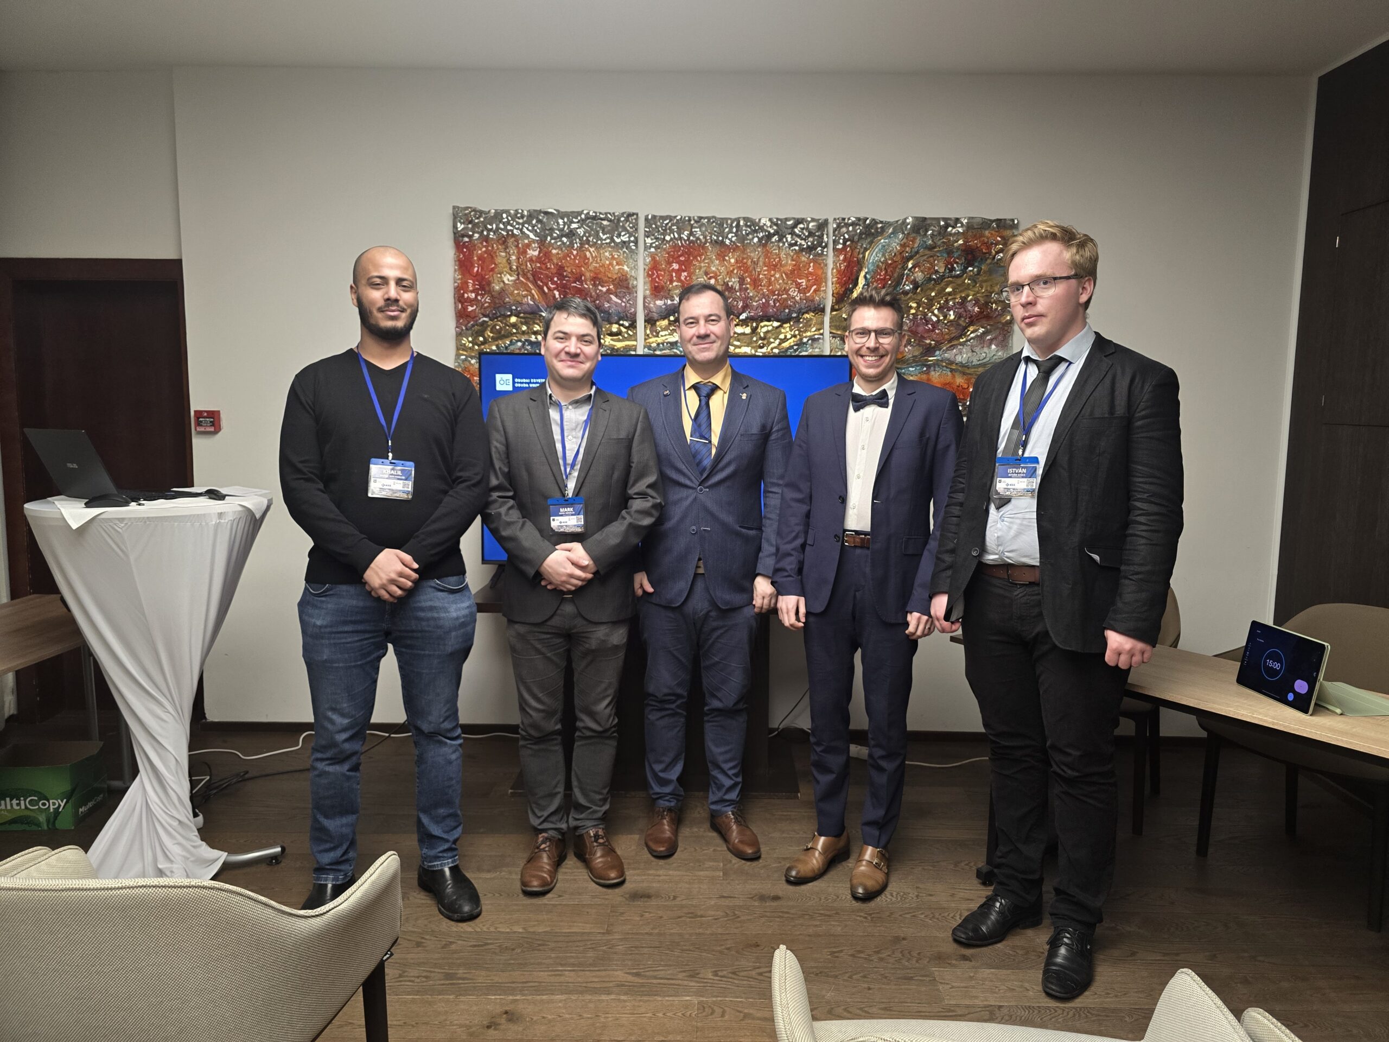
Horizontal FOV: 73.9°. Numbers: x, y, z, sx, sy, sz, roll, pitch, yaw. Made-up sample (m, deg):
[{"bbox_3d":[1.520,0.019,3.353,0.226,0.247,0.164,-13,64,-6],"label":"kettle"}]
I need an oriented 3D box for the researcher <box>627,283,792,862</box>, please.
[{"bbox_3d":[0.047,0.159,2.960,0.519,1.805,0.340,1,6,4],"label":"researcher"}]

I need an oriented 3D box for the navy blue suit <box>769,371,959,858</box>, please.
[{"bbox_3d":[0.508,0.295,2.766,0.558,1.429,0.310,4,7,25],"label":"navy blue suit"}]

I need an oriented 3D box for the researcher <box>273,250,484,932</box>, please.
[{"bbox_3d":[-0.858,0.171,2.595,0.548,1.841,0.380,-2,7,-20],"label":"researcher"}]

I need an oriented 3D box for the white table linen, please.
[{"bbox_3d":[-1.621,0.489,2.826,0.637,1.120,0.637,1,6,0],"label":"white table linen"}]

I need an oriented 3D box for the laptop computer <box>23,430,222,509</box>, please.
[{"bbox_3d":[-1.671,-0.167,2.675,0.345,0.210,0.325,5,7,33],"label":"laptop computer"}]

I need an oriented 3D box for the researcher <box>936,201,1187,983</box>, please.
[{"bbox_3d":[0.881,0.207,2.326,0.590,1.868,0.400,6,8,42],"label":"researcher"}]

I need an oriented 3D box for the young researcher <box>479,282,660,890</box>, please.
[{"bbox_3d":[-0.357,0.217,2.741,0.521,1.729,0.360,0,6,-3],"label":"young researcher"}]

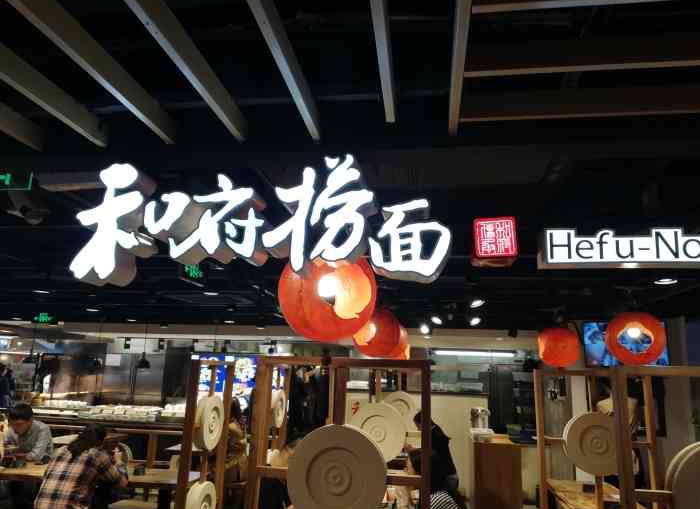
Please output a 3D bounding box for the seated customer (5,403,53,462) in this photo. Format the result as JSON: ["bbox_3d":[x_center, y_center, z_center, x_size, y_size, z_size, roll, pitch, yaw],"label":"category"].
[{"bbox_3d":[-2.871,1.877,4.421,0.520,1.220,0.750,0,-13,8],"label":"seated customer"}]

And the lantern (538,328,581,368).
[{"bbox_3d":[2.598,1.166,6.520,0.495,0.495,0.495,0,-13,8],"label":"lantern"}]

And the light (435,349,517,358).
[{"bbox_3d":[1.852,1.474,7.791,1.190,0.070,0.080,0,-13,8],"label":"light"}]

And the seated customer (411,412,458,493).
[{"bbox_3d":[0.649,2.048,4.820,0.750,1.240,0.500,0,-13,8],"label":"seated customer"}]

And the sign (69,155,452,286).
[{"bbox_3d":[-0.423,-0.152,2.476,1.760,0.579,0.155,0,-13,8],"label":"sign"}]

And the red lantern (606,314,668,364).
[{"bbox_3d":[2.602,0.765,4.792,0.495,0.495,0.495,0,-13,8],"label":"red lantern"}]

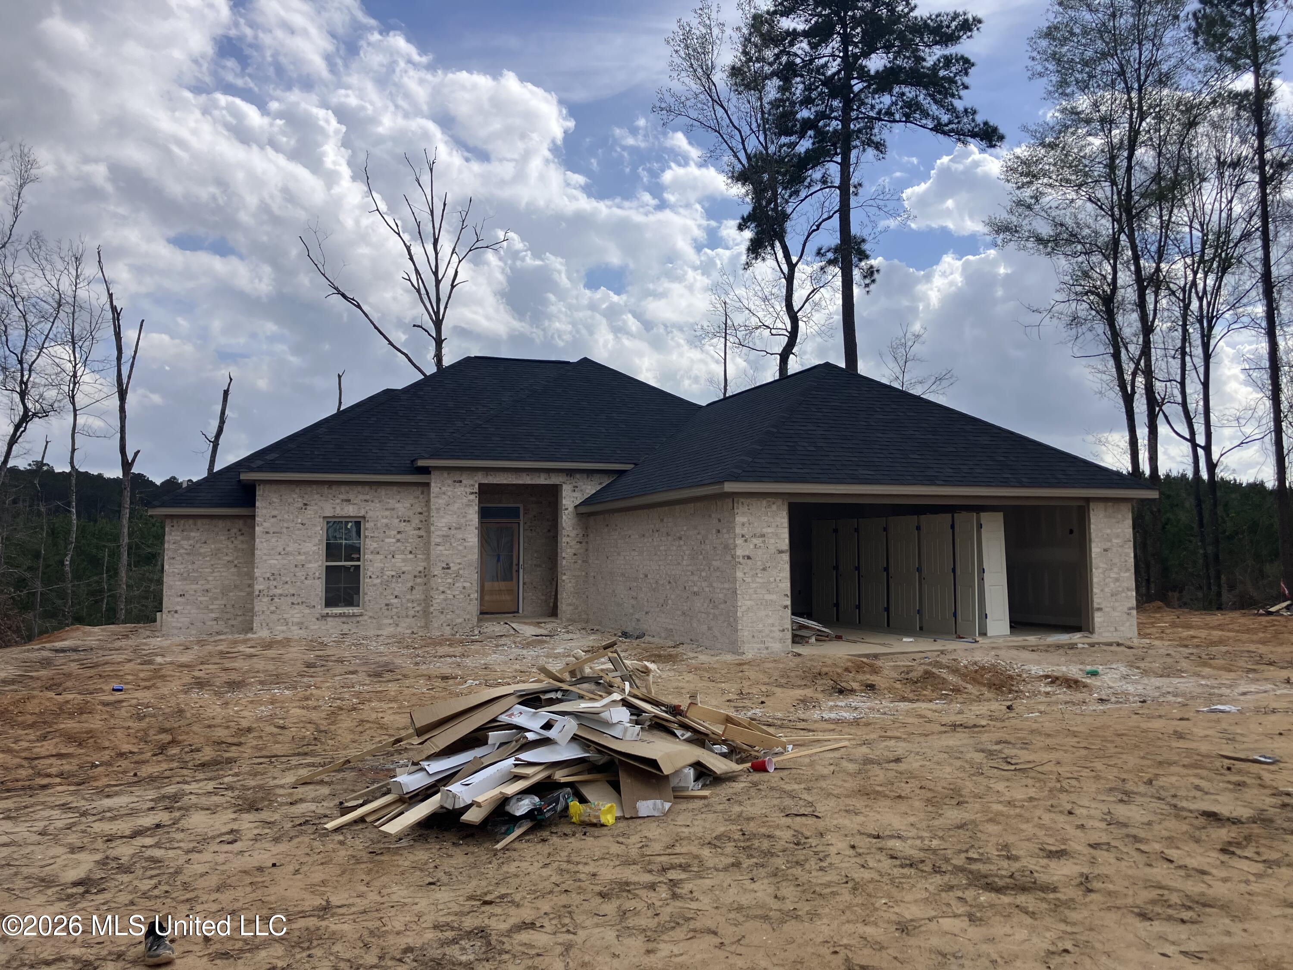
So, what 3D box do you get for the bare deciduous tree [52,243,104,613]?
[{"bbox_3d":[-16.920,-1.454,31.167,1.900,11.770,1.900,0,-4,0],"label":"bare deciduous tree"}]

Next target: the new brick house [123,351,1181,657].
[{"bbox_3d":[-2.538,-0.262,24.465,16.620,6.770,20.200,1,-4,-19],"label":"new brick house"}]

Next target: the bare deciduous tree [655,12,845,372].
[{"bbox_3d":[4.519,-8.293,44.630,8.200,26.680,8.200,0,-4,0],"label":"bare deciduous tree"}]

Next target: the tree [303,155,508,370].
[{"bbox_3d":[-9.800,-4.339,42.375,8.200,18.890,7.500,0,-4,0],"label":"tree"}]

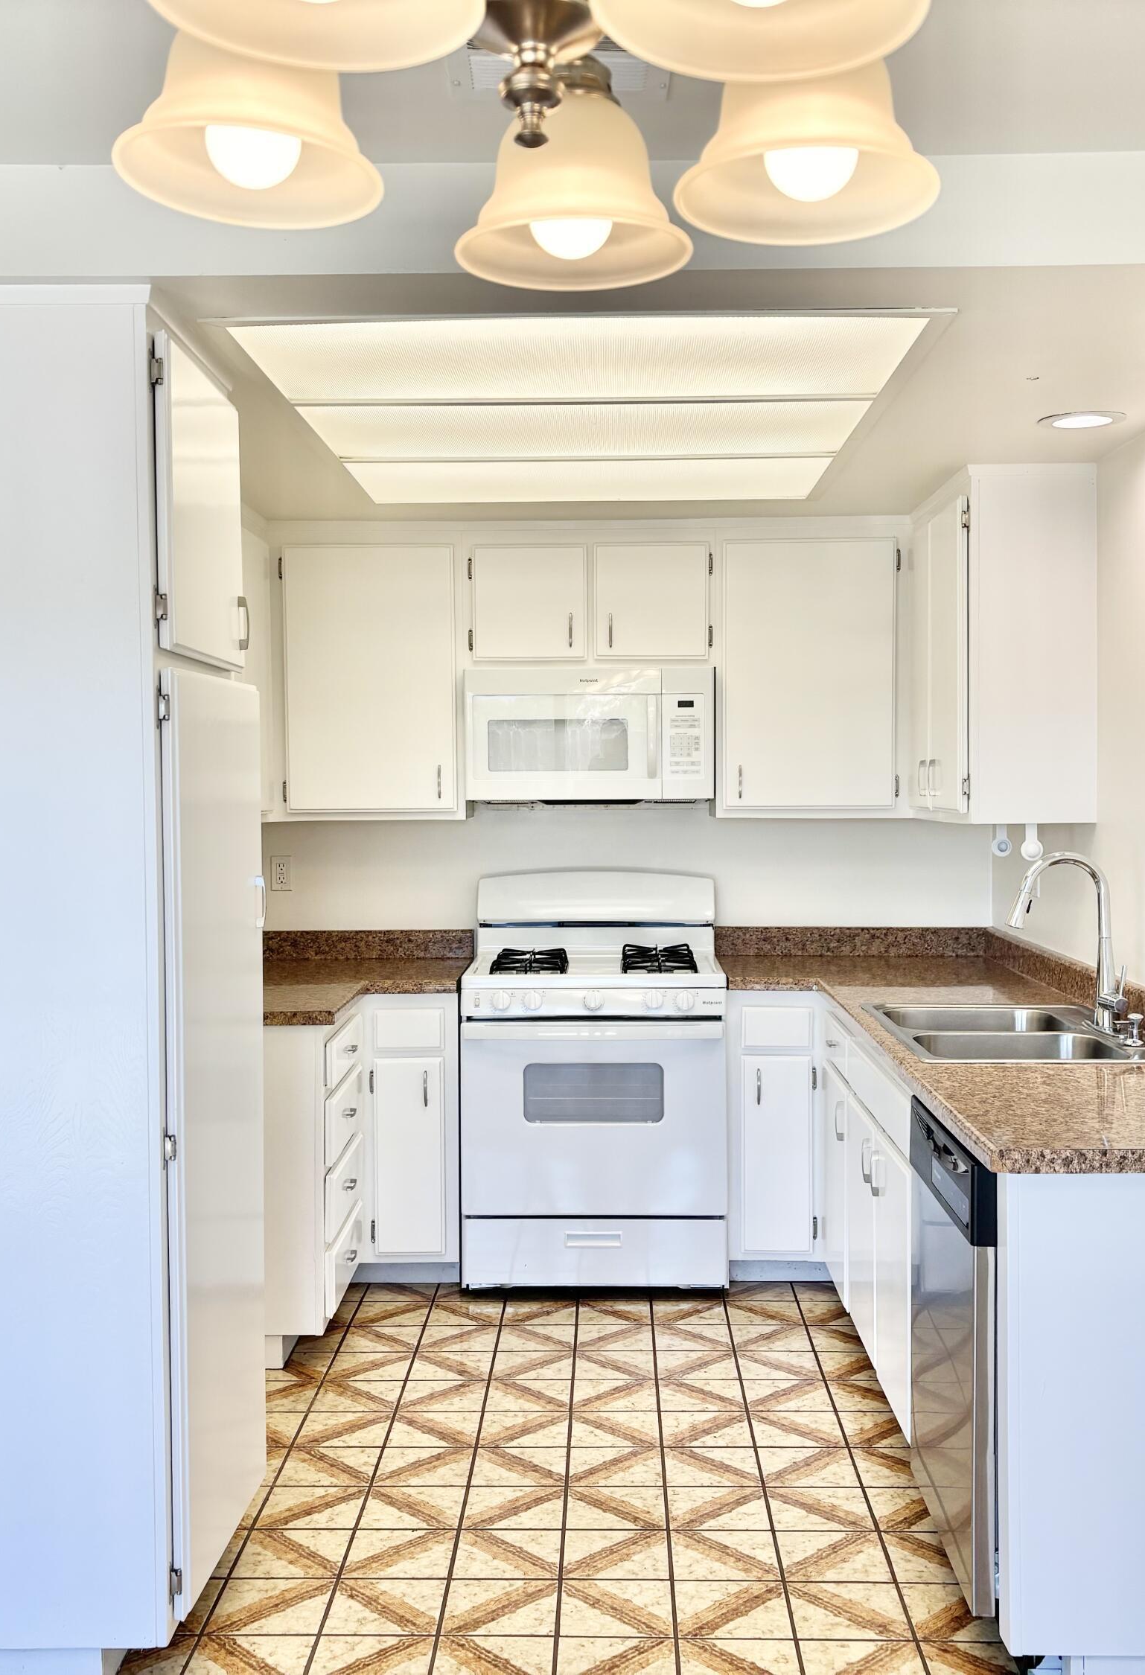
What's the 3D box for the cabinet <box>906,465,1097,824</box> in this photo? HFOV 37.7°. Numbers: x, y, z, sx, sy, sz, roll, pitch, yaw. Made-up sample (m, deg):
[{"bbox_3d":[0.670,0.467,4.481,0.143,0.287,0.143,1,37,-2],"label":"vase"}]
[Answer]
[{"bbox_3d":[1.165,-0.500,4.670,0.340,0.906,0.880,0,2,1],"label":"cabinet"}]

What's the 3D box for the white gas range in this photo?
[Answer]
[{"bbox_3d":[0.068,0.719,5.096,0.760,1.197,0.709,0,2,1],"label":"white gas range"}]

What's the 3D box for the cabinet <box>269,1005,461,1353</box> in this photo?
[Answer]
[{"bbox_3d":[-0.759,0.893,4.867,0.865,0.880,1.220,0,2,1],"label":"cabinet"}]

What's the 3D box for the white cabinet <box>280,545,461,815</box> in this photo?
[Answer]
[{"bbox_3d":[-0.609,-0.484,5.267,0.570,0.850,0.330,0,2,1],"label":"white cabinet"}]

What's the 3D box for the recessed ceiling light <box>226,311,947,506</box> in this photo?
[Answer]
[{"bbox_3d":[0.028,-0.934,3.784,1.260,0.050,1.900,0,2,1],"label":"recessed ceiling light"}]

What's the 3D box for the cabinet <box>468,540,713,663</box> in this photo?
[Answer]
[{"bbox_3d":[0.058,-0.724,5.244,0.750,0.387,0.330,0,2,1],"label":"cabinet"}]

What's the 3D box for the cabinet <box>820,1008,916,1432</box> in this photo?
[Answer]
[{"bbox_3d":[1.026,0.899,4.141,0.619,0.867,1.418,0,2,1],"label":"cabinet"}]

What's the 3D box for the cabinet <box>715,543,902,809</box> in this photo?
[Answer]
[{"bbox_3d":[0.724,-0.491,5.236,0.562,0.855,0.330,0,2,1],"label":"cabinet"}]

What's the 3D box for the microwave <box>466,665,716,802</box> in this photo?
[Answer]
[{"bbox_3d":[0.057,-0.316,5.235,0.757,0.416,0.375,0,2,1],"label":"microwave"}]

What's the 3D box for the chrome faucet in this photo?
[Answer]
[{"bbox_3d":[1.123,0.239,3.796,0.257,0.409,0.198,0,2,1],"label":"chrome faucet"}]

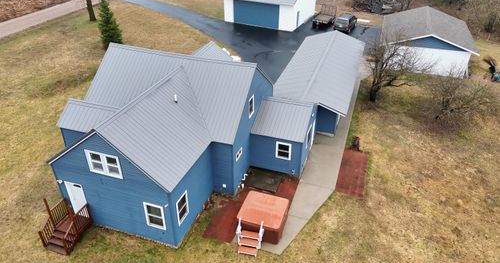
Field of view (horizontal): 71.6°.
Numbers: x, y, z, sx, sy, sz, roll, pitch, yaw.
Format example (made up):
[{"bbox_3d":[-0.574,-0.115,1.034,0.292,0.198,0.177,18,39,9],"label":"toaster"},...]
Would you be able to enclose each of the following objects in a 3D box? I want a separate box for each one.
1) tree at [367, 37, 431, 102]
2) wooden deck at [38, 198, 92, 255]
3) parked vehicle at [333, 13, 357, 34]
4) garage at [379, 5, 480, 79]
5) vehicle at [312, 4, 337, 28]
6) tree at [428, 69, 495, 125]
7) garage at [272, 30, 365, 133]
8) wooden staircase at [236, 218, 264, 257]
[{"bbox_3d":[10.708,-4.254,25.216,4.500,4.700,4.300,11,35,16],"label":"tree"},{"bbox_3d":[-8.294,4.144,15.547,1.400,1.750,1.900,11,35,16],"label":"wooden deck"},{"bbox_3d":[11.656,-13.469,42.058,1.900,1.650,4.500,13,35,19],"label":"parked vehicle"},{"bbox_3d":[18.904,-10.332,37.630,8.786,3.695,12.236,12,34,18],"label":"garage"},{"bbox_3d":[9.451,-14.416,43.269,2.000,1.900,3.800,14,35,20],"label":"vehicle"},{"bbox_3d":[15.647,-2.663,25.649,4.536,3.468,4.536,11,34,16],"label":"tree"},{"bbox_3d":[6.069,-4.887,29.404,5.649,3.095,15.541,11,34,16],"label":"garage"},{"bbox_3d":[0.034,4.850,15.773,1.067,1.094,1.201,11,34,16],"label":"wooden staircase"}]

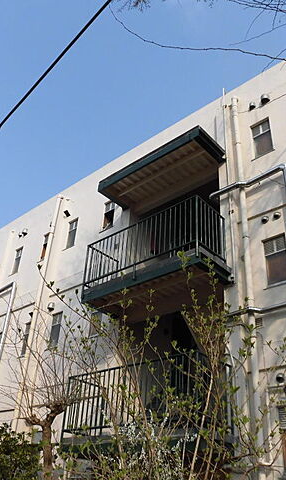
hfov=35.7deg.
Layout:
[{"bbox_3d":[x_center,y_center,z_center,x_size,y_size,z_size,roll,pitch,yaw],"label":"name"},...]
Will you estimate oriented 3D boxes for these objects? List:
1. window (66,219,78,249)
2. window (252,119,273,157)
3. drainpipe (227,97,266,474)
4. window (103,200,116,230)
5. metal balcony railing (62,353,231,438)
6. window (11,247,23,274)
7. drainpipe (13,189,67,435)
[{"bbox_3d":[-1.898,-0.156,12.059,0.406,0.895,0.102,-23,-42,36],"label":"window"},{"bbox_3d":[2.361,-1.983,8.764,0.412,0.895,0.102,-23,-42,36],"label":"window"},{"bbox_3d":[1.770,0.290,7.530,0.119,8.209,0.119,-23,-42,36],"label":"drainpipe"},{"bbox_3d":[-0.870,-0.656,11.778,0.403,0.926,0.130,-23,-40,37],"label":"window"},{"bbox_3d":[-0.022,2.662,7.150,2.788,1.045,0.895,-23,-42,36],"label":"metal balcony railing"},{"bbox_3d":[-4.013,0.687,14.309,0.403,0.951,0.130,-23,-40,37],"label":"window"},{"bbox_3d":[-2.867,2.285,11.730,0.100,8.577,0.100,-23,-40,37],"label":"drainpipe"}]

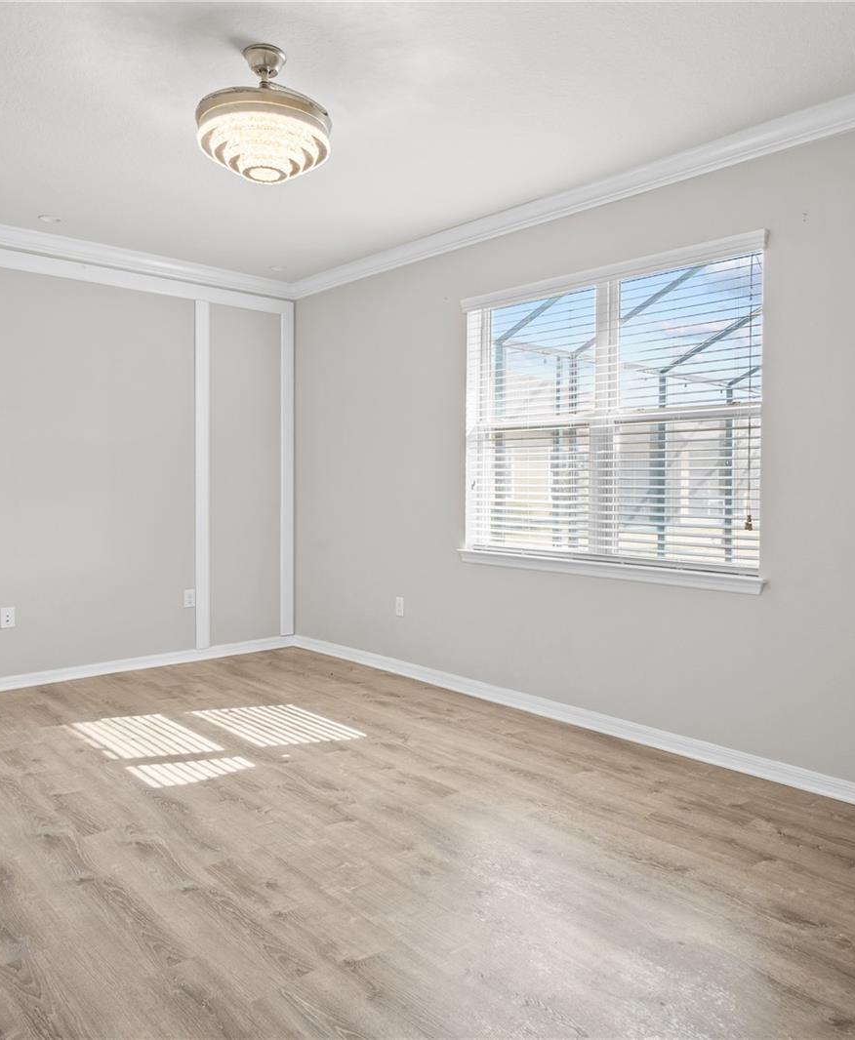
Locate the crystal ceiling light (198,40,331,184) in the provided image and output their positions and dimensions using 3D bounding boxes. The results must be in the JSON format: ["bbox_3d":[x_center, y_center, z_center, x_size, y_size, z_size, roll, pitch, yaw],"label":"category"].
[{"bbox_3d":[-0.584,-1.456,2.813,0.478,0.422,0.478,0,3,0],"label":"crystal ceiling light"}]

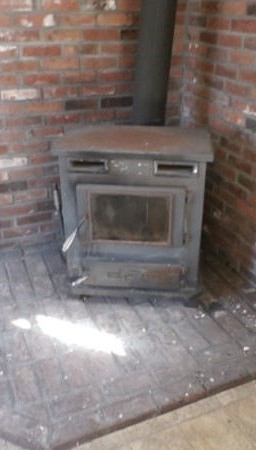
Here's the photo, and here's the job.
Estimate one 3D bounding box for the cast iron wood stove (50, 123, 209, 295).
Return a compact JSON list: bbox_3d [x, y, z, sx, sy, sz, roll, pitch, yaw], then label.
[{"bbox_3d":[0.029,-0.057,2.176,0.683,0.779,0.400,2,27,3],"label":"cast iron wood stove"}]

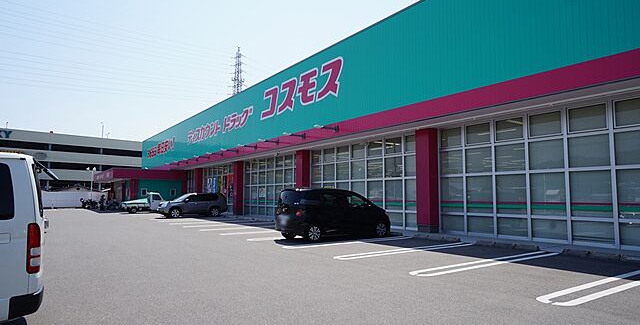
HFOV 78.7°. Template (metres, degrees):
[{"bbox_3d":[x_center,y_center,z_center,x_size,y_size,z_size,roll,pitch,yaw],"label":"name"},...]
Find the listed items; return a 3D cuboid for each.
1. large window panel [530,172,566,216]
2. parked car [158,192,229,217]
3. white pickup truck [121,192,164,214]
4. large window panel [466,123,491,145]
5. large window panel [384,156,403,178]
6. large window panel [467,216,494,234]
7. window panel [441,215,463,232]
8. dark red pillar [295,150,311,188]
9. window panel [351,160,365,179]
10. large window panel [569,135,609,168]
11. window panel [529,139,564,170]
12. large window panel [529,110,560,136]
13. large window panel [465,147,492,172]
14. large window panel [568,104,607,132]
[{"bbox_3d":[7.153,1.005,12.277,0.070,1.370,1.080,5,-7,-36],"label":"large window panel"},{"bbox_3d":[-8.900,2.965,27.370,4.600,1.720,1.810,4,-6,-35],"label":"parked car"},{"bbox_3d":[-15.649,3.627,34.800,3.400,1.780,1.475,3,-6,-36],"label":"white pickup truck"},{"bbox_3d":[5.960,-1.080,14.758,0.080,0.800,1.060,5,-7,-37],"label":"large window panel"},{"bbox_3d":[3.351,0.231,17.776,0.080,0.930,1.070,4,-6,-36],"label":"large window panel"},{"bbox_3d":[5.777,2.252,14.036,0.070,0.670,1.050,5,-7,-36],"label":"large window panel"},{"bbox_3d":[5.151,2.350,15.095,0.080,0.610,0.980,4,-6,-36],"label":"window panel"},{"bbox_3d":[-1.009,1.337,22.742,0.585,4.095,0.659,4,-6,-36],"label":"dark red pillar"},{"bbox_3d":[1.963,0.394,19.679,0.080,0.930,1.070,4,-6,-36],"label":"window panel"},{"bbox_3d":[8.104,-0.357,11.803,0.080,0.970,1.090,5,-7,-37],"label":"large window panel"},{"bbox_3d":[7.226,-0.224,12.463,0.080,0.930,1.070,4,-6,-36],"label":"window panel"},{"bbox_3d":[7.188,-1.200,12.488,0.070,0.820,1.070,5,-7,-36],"label":"large window panel"},{"bbox_3d":[5.838,-0.061,14.366,0.080,0.930,1.070,4,-6,-36],"label":"large window panel"},{"bbox_3d":[7.861,-1.284,11.483,0.060,0.714,0.995,4,-6,-36],"label":"large window panel"}]

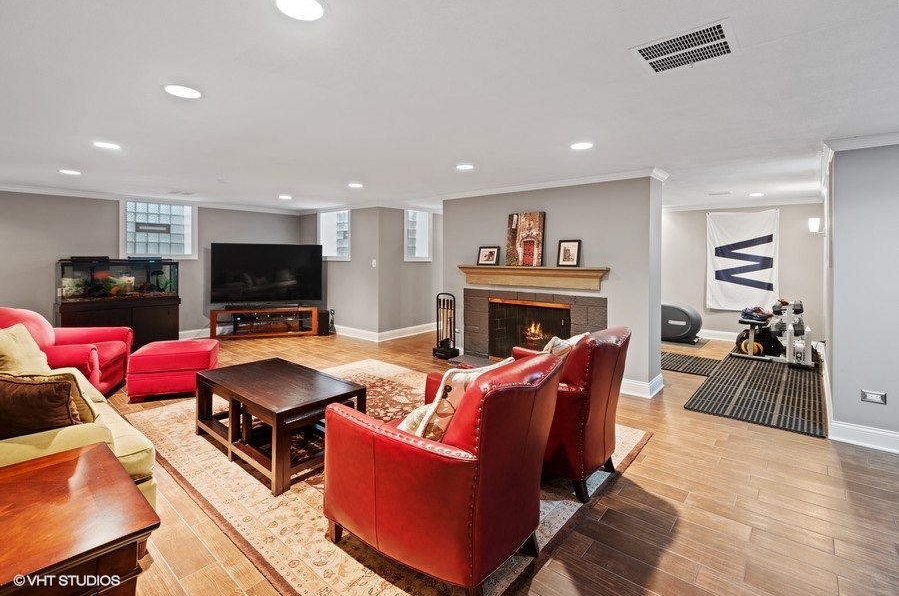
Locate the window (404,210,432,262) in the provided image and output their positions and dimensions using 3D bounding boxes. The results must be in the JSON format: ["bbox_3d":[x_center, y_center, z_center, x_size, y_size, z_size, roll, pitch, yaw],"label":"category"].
[{"bbox_3d":[-0.567,-1.060,6.926,0.130,0.870,0.681,4,6,40],"label":"window"}]

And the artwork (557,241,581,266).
[{"bbox_3d":[1.275,-0.471,4.254,0.238,0.285,0.030,3,-6,42],"label":"artwork"}]

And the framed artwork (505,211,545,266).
[{"bbox_3d":[0.871,-0.671,4.604,0.450,0.605,0.045,3,0,42],"label":"framed artwork"}]

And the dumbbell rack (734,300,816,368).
[{"bbox_3d":[4.267,0.416,5.276,0.840,0.740,0.550,4,6,40],"label":"dumbbell rack"}]

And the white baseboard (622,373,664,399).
[{"bbox_3d":[1.868,0.844,4.026,0.400,0.155,0.420,4,6,40],"label":"white baseboard"}]

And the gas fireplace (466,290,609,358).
[{"bbox_3d":[0.957,0.393,4.721,1.840,0.935,0.280,3,5,42],"label":"gas fireplace"}]

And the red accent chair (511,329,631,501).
[{"bbox_3d":[0.612,0.623,2.636,0.910,0.910,0.750,3,5,40],"label":"red accent chair"}]

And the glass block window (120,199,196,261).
[{"bbox_3d":[-4.439,-1.013,6.137,0.130,0.860,0.970,3,5,41],"label":"glass block window"}]

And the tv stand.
[{"bbox_3d":[-3.086,0.384,6.811,1.680,0.470,0.460,-1,5,-14],"label":"tv stand"}]

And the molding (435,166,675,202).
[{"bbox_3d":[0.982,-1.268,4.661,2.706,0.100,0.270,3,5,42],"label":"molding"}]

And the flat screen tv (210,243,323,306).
[{"bbox_3d":[-3.011,-0.414,6.678,1.670,0.955,0.070,-2,4,-22],"label":"flat screen tv"}]

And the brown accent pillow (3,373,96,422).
[{"bbox_3d":[-2.020,0.553,1.950,0.180,0.300,0.430,5,7,44],"label":"brown accent pillow"}]

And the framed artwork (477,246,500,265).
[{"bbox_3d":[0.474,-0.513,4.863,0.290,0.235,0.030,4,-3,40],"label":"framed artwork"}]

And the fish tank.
[{"bbox_3d":[-4.562,-0.256,5.572,0.420,0.550,1.230,3,5,41],"label":"fish tank"}]

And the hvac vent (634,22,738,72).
[{"bbox_3d":[0.942,-0.986,1.595,0.320,0.020,0.310,3,5,41],"label":"hvac vent"}]

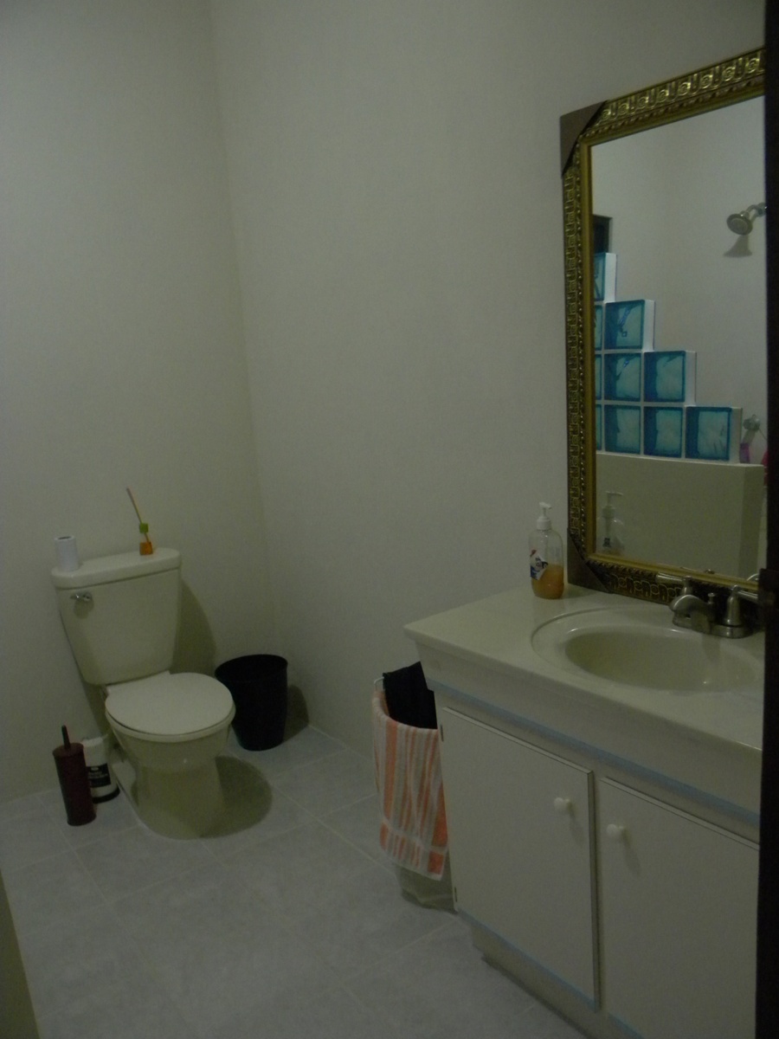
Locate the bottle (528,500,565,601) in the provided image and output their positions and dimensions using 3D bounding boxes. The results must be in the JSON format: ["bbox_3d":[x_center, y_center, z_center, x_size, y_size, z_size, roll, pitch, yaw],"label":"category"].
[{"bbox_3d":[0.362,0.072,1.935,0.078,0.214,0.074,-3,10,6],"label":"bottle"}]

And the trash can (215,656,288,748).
[{"bbox_3d":[-0.517,0.720,3.264,0.275,0.304,0.275,-4,10,1],"label":"trash can"}]

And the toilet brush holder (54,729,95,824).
[{"bbox_3d":[-1.035,0.830,2.759,0.097,0.334,0.097,-11,12,-35],"label":"toilet brush holder"}]

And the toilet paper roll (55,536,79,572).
[{"bbox_3d":[-1.102,0.121,2.877,0.069,0.109,0.069,-11,12,-35],"label":"toilet paper roll"}]

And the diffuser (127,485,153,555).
[{"bbox_3d":[-0.904,0.007,3.046,0.075,0.243,0.055,-11,12,-35],"label":"diffuser"}]

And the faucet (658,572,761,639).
[{"bbox_3d":[0.586,0.172,1.602,0.140,0.097,0.240,-11,12,-35],"label":"faucet"}]

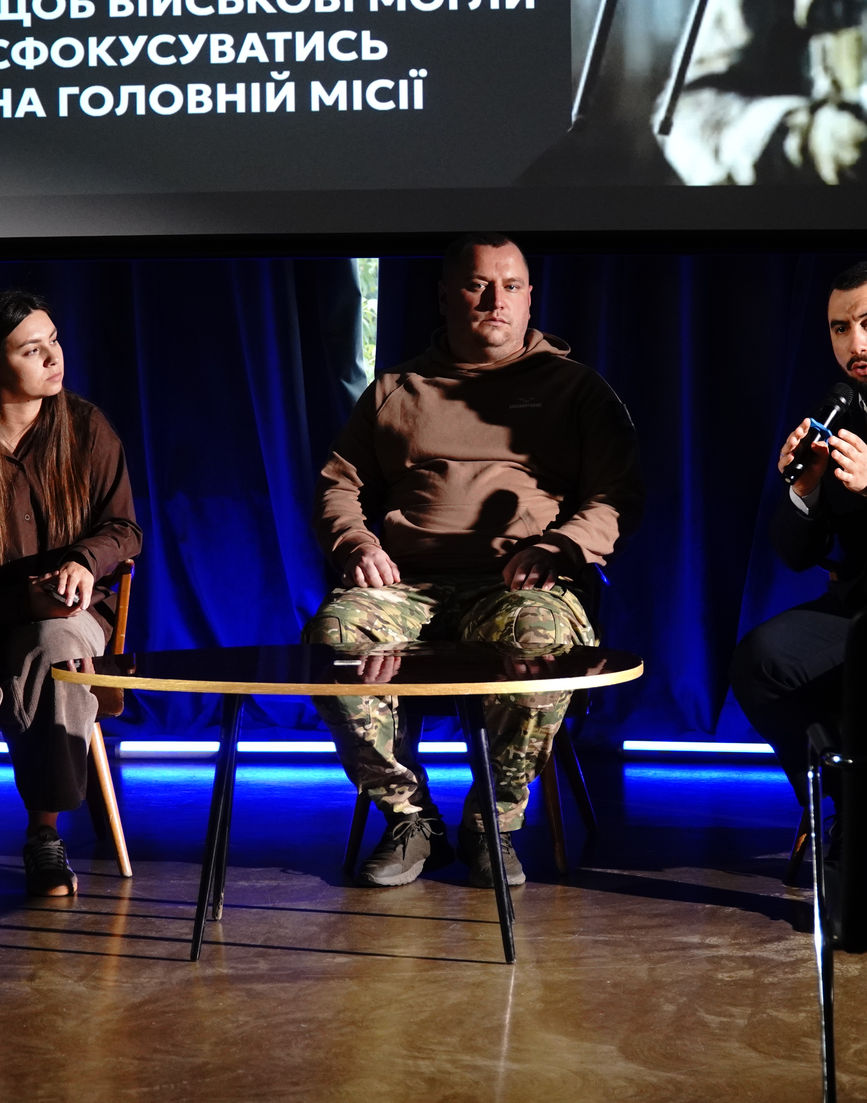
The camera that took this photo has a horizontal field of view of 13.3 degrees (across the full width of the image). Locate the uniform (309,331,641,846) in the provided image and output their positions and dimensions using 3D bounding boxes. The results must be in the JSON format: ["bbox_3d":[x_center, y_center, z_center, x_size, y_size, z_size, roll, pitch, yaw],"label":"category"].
[{"bbox_3d":[0.101,0.051,7.864,0.700,1.045,0.680,0,3,5],"label":"uniform"}]

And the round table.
[{"bbox_3d":[-0.153,0.455,6.845,1.080,0.515,0.980,-1,3,0],"label":"round table"}]

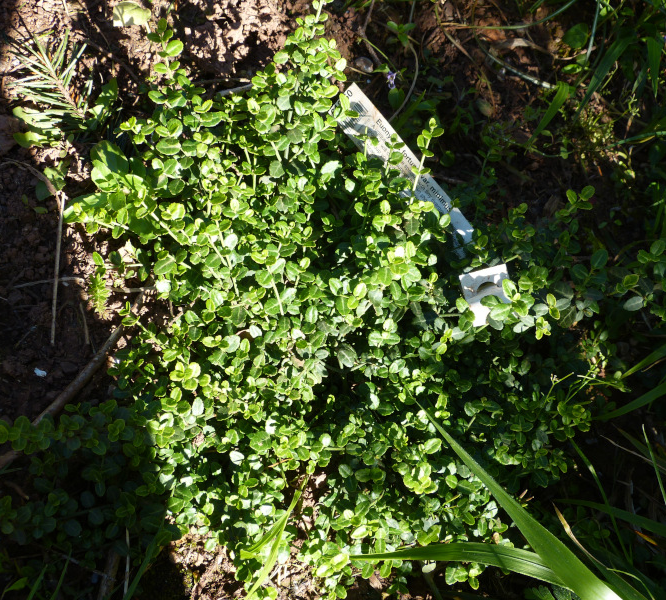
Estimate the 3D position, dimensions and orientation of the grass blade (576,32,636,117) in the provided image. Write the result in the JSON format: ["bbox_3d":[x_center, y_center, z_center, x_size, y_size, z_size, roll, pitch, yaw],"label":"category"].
[{"bbox_3d":[0.238,-0.198,0.865,0.014,0.080,0.013,-11,50,-48],"label":"grass blade"}]

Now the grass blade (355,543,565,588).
[{"bbox_3d":[0.073,0.154,0.582,0.125,0.018,0.018,4,57,5],"label":"grass blade"}]

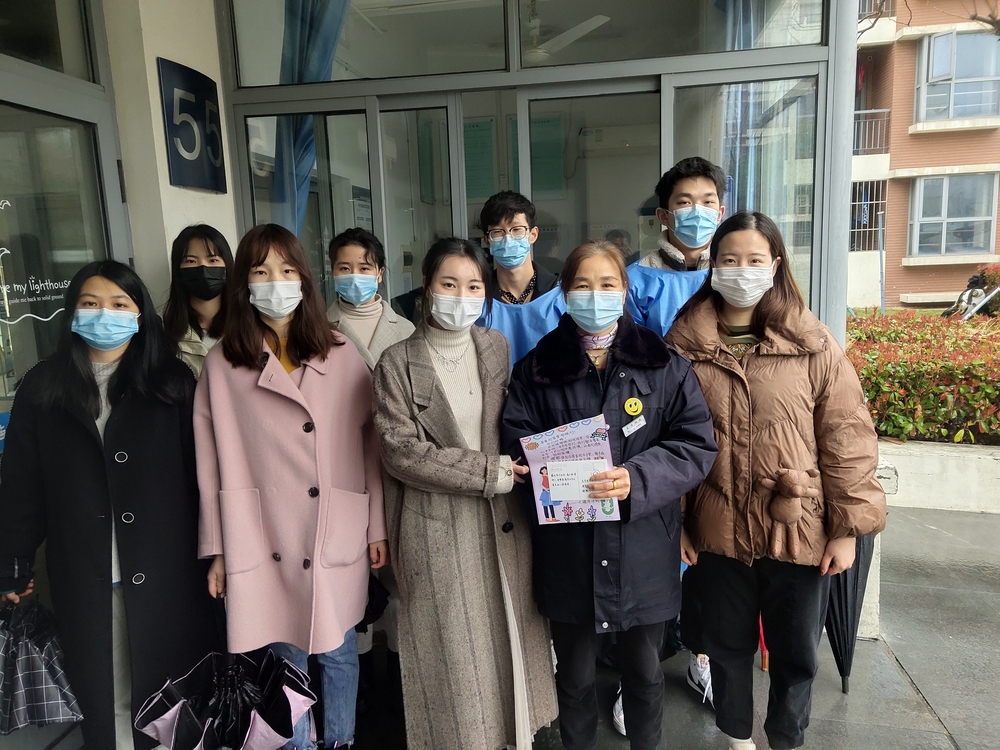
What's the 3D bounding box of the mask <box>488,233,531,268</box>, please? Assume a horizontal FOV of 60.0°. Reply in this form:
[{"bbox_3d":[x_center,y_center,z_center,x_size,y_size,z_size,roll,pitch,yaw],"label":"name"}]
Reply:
[{"bbox_3d":[0.031,-0.379,2.670,0.125,0.105,0.080,-1,11,9],"label":"mask"}]

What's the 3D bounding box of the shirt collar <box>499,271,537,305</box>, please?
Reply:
[{"bbox_3d":[0.055,-0.273,2.730,0.135,0.115,0.120,-2,11,3],"label":"shirt collar"}]

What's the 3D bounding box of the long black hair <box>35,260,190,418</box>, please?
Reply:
[{"bbox_3d":[-0.925,-0.093,2.090,0.335,0.365,0.240,-6,12,-17],"label":"long black hair"}]

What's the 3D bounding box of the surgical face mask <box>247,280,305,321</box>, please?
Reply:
[{"bbox_3d":[-0.558,-0.186,2.160,0.130,0.100,0.080,-5,11,-13],"label":"surgical face mask"}]

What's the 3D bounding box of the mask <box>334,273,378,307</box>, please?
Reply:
[{"bbox_3d":[-0.452,-0.270,2.740,0.130,0.105,0.080,-4,11,-6],"label":"mask"}]

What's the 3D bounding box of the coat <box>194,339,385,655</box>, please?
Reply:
[{"bbox_3d":[-0.555,0.306,2.320,0.465,0.840,0.290,-4,11,-10],"label":"coat"}]

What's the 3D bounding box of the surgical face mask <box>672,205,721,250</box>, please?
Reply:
[{"bbox_3d":[0.551,-0.416,2.430,0.130,0.118,0.085,-2,11,4],"label":"surgical face mask"}]

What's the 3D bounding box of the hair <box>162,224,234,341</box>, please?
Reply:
[{"bbox_3d":[-0.898,-0.278,2.600,0.210,0.345,0.220,-5,11,-14],"label":"hair"}]

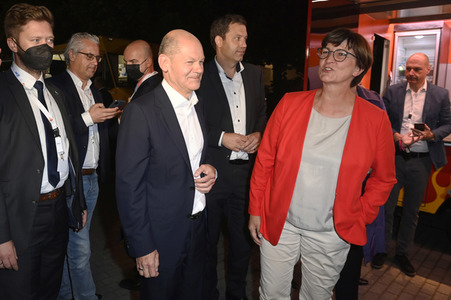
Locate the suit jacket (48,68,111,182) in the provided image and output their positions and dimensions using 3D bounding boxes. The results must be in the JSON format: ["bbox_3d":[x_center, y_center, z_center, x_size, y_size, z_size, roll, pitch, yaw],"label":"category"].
[{"bbox_3d":[-0.915,-0.144,1.884,0.380,0.750,0.500,7,12,34],"label":"suit jacket"}]

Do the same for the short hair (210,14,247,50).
[{"bbox_3d":[0.018,-0.687,1.767,0.210,0.210,0.180,8,13,37],"label":"short hair"}]

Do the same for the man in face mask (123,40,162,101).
[{"bbox_3d":[-0.639,0.180,2.205,0.420,1.830,0.540,-9,13,-41],"label":"man in face mask"}]

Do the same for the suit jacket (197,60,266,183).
[{"bbox_3d":[0.000,-0.151,1.862,0.580,0.790,0.360,-6,12,-29],"label":"suit jacket"}]

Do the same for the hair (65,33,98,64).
[{"bbox_3d":[-0.868,-0.612,1.811,0.205,0.200,0.175,14,14,18],"label":"hair"}]

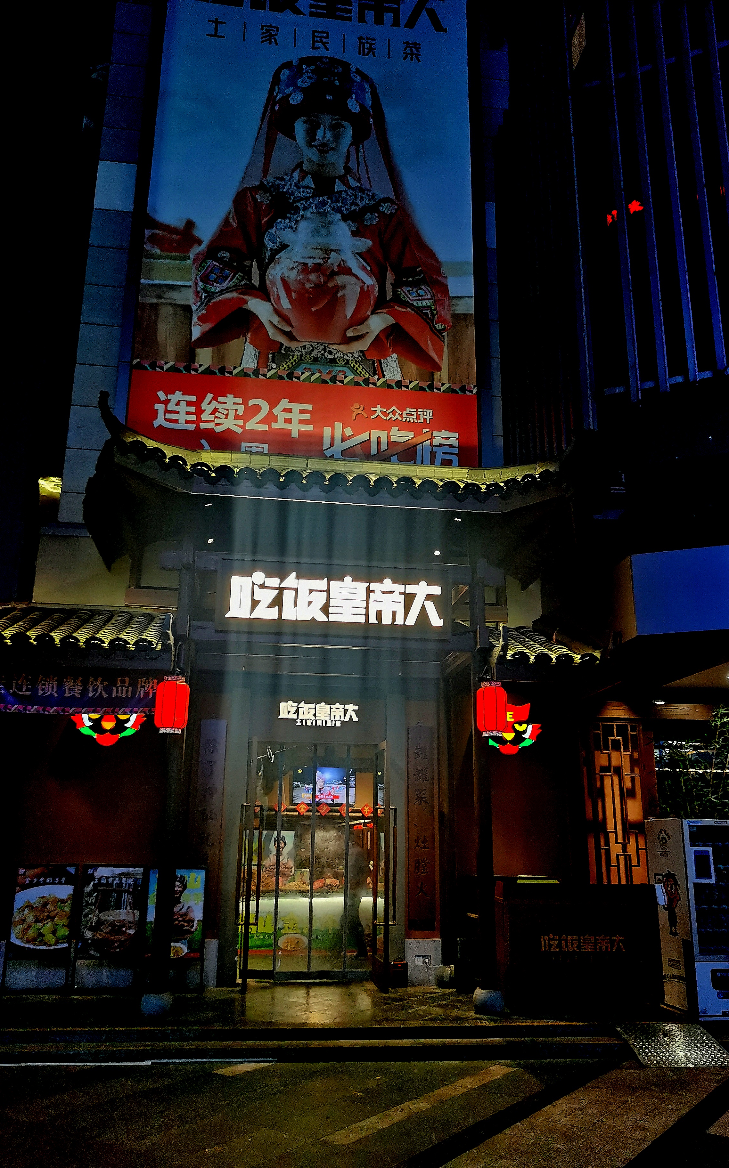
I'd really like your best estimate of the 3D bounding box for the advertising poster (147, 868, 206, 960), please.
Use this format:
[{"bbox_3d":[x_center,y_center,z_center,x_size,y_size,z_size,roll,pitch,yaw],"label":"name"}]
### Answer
[{"bbox_3d":[-2.137,3.746,10.332,0.660,0.990,0.050,3,-16,-7],"label":"advertising poster"}]

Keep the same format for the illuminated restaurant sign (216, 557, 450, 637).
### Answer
[{"bbox_3d":[-0.349,0.157,10.095,2.570,0.830,0.120,3,-16,-7],"label":"illuminated restaurant sign"}]

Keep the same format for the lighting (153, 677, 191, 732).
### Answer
[{"bbox_3d":[-1.970,1.242,9.321,0.340,0.595,0.340,3,-16,-7],"label":"lighting"}]

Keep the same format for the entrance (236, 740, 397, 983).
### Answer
[{"bbox_3d":[-0.590,3.424,11.367,1.900,2.860,0.180,3,-16,-7],"label":"entrance"}]

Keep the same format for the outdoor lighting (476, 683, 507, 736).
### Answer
[{"bbox_3d":[1.360,1.340,9.767,0.335,0.580,0.335,3,-16,-7],"label":"outdoor lighting"}]

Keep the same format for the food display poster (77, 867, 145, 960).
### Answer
[{"bbox_3d":[-2.849,3.701,10.250,0.700,0.980,0.050,3,-16,-7],"label":"food display poster"}]

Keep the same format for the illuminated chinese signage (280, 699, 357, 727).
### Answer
[{"bbox_3d":[-0.600,1.694,11.870,1.060,0.320,0.070,3,-16,-7],"label":"illuminated chinese signage"}]

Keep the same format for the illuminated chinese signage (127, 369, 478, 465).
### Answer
[{"bbox_3d":[-0.817,-2.103,12.741,4.918,1.600,0.150,3,-16,-7],"label":"illuminated chinese signage"}]

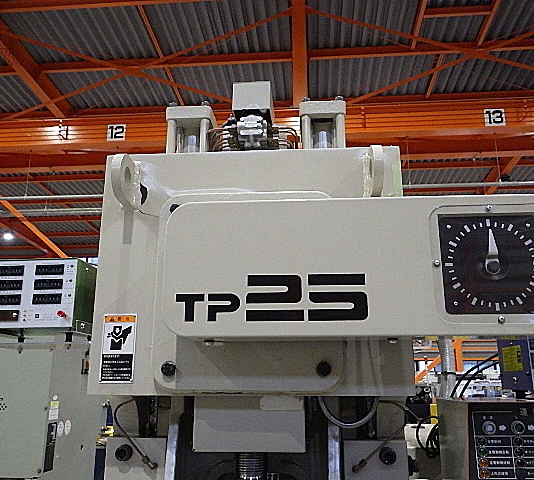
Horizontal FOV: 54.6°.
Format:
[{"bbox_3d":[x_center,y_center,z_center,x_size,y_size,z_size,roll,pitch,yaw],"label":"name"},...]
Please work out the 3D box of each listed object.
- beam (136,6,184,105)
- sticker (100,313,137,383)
[{"bbox_3d":[-2.044,-3.547,10.217,0.085,0.075,3.099,-1,-19,5],"label":"beam"},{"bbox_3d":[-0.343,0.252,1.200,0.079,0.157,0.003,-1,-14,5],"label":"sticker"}]

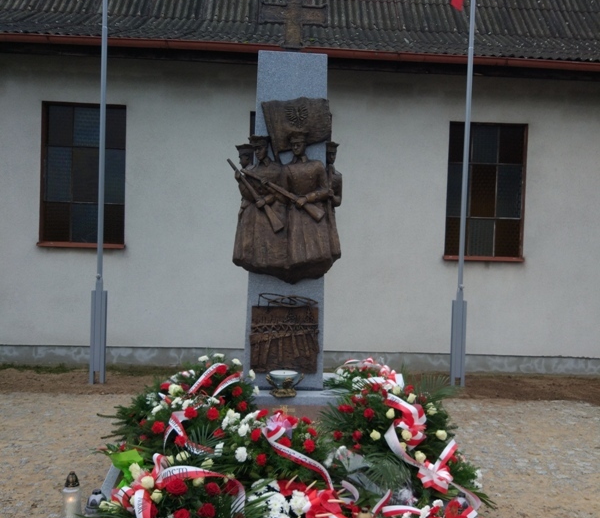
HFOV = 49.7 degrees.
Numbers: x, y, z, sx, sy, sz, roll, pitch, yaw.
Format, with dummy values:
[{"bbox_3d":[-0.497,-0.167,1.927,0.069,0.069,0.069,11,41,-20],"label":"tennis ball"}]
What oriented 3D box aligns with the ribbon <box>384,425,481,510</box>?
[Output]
[{"bbox_3d":[0.717,1.128,3.500,0.500,0.430,0.280,2,2,-3],"label":"ribbon"}]

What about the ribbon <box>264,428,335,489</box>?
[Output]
[{"bbox_3d":[-0.008,1.058,3.450,0.380,0.320,0.220,2,2,-3],"label":"ribbon"}]

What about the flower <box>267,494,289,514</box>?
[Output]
[{"bbox_3d":[-0.104,1.134,3.000,0.095,0.090,0.070,2,2,-3],"label":"flower"}]

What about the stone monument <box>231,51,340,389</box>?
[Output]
[{"bbox_3d":[-0.111,-0.317,5.328,0.897,2.790,0.550,2,2,-6],"label":"stone monument"}]

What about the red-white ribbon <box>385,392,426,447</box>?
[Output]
[{"bbox_3d":[0.611,0.930,3.750,0.240,0.310,0.200,2,2,-3],"label":"red-white ribbon"}]

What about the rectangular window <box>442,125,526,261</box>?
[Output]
[{"bbox_3d":[2.386,-0.866,8.300,1.040,1.760,0.130,2,2,-3],"label":"rectangular window"}]

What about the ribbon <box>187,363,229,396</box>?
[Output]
[{"bbox_3d":[-0.693,0.903,4.850,0.320,0.220,0.180,2,2,-8],"label":"ribbon"}]

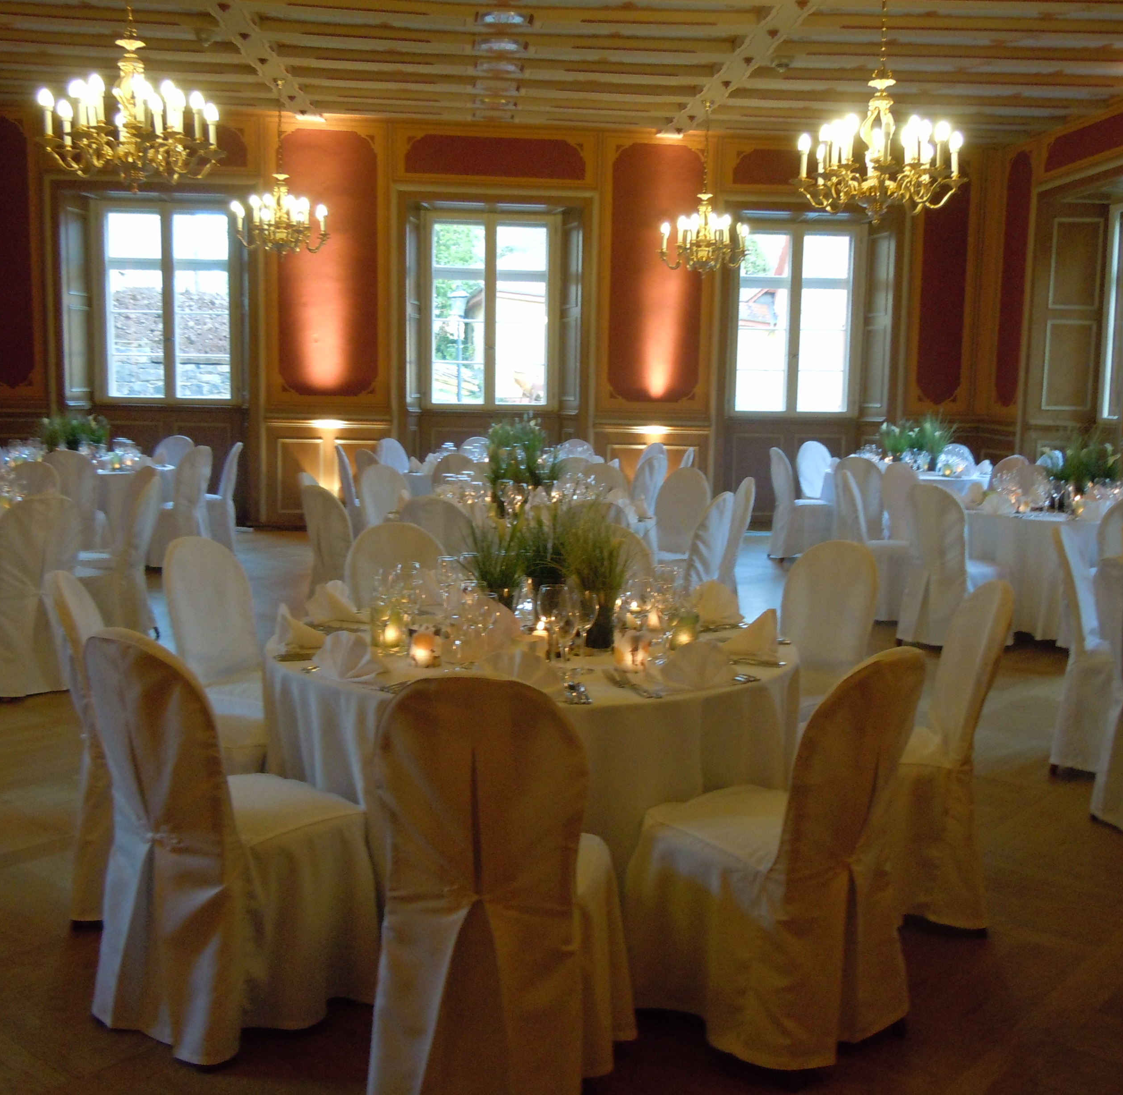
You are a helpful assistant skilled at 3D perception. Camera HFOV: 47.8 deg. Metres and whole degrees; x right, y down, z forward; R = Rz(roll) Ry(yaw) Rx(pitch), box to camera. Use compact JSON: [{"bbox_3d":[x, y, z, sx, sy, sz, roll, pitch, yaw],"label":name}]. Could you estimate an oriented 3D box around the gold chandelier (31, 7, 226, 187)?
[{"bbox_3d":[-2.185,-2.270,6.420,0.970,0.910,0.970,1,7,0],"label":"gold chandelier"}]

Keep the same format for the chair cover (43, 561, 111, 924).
[{"bbox_3d":[-1.117,0.531,3.457,0.540,0.949,0.420,0,7,-5],"label":"chair cover"}]

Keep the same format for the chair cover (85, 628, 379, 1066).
[{"bbox_3d":[-0.757,0.640,2.958,0.431,0.964,0.553,7,9,40],"label":"chair cover"}]

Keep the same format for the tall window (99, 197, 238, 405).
[{"bbox_3d":[-3.859,-2.389,12.404,1.375,1.915,0.120,0,8,-5],"label":"tall window"}]

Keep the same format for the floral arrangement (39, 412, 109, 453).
[{"bbox_3d":[-4.034,-0.888,10.484,0.540,0.450,0.440,1,8,0],"label":"floral arrangement"}]

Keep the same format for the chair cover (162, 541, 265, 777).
[{"bbox_3d":[-0.973,0.457,4.049,0.540,0.949,0.420,5,8,30],"label":"chair cover"}]

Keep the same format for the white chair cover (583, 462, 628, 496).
[{"bbox_3d":[0.205,-0.066,8.646,0.450,0.970,0.570,3,8,18],"label":"white chair cover"}]

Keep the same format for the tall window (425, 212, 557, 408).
[{"bbox_3d":[-0.714,-2.408,12.898,1.380,1.940,0.140,0,8,-6],"label":"tall window"}]

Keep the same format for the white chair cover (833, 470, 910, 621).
[{"bbox_3d":[2.189,-0.031,8.586,0.570,0.965,0.480,2,7,7],"label":"white chair cover"}]

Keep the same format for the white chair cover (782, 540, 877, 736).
[{"bbox_3d":[0.758,0.475,4.468,0.553,0.964,0.431,-5,10,-41],"label":"white chair cover"}]

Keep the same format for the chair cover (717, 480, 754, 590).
[{"bbox_3d":[0.877,0.053,7.821,0.553,0.964,0.431,-1,7,-15],"label":"chair cover"}]

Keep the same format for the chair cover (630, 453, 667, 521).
[{"bbox_3d":[0.524,-0.279,10.183,0.560,0.965,0.455,8,10,42],"label":"chair cover"}]

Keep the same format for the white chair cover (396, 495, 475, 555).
[{"bbox_3d":[-0.519,0.207,6.062,0.420,0.949,0.540,4,8,19],"label":"white chair cover"}]

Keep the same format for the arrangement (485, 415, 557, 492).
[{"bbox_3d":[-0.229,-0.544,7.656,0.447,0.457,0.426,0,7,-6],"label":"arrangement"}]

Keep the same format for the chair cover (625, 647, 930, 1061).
[{"bbox_3d":[0.503,0.652,2.976,0.480,0.965,0.570,-4,9,-36],"label":"chair cover"}]

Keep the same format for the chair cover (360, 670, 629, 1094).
[{"bbox_3d":[-0.118,0.694,2.700,0.455,0.965,0.560,2,8,10],"label":"chair cover"}]

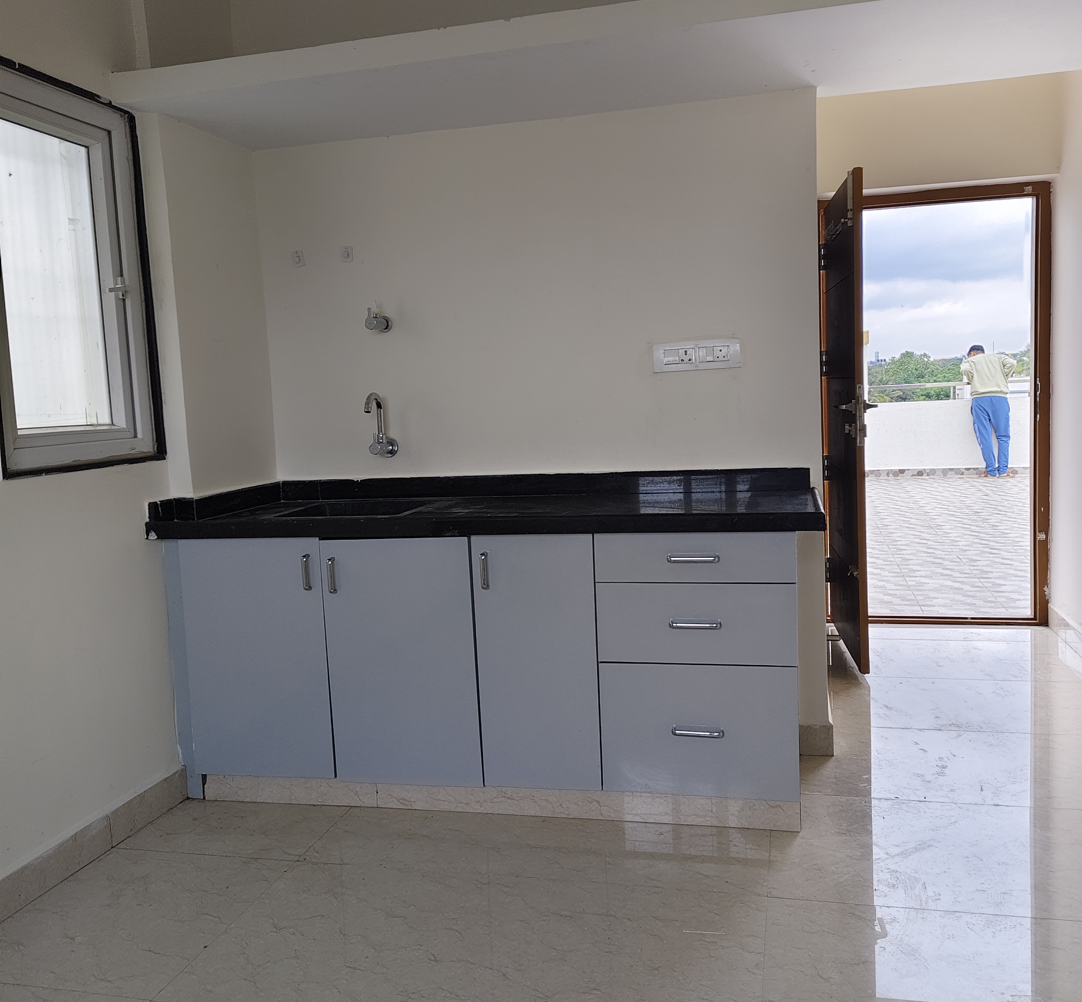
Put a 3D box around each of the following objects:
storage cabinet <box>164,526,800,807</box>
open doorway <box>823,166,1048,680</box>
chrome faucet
[{"bbox_3d":[-0.149,0.415,3.028,1.796,0.715,0.600,-1,6,14],"label":"storage cabinet"},{"bbox_3d":[1.726,-0.370,4.256,0.985,2.000,0.920,-1,6,14],"label":"open doorway"},{"bbox_3d":[-0.537,-0.248,3.298,0.064,0.220,0.167,-1,6,14],"label":"chrome faucet"}]

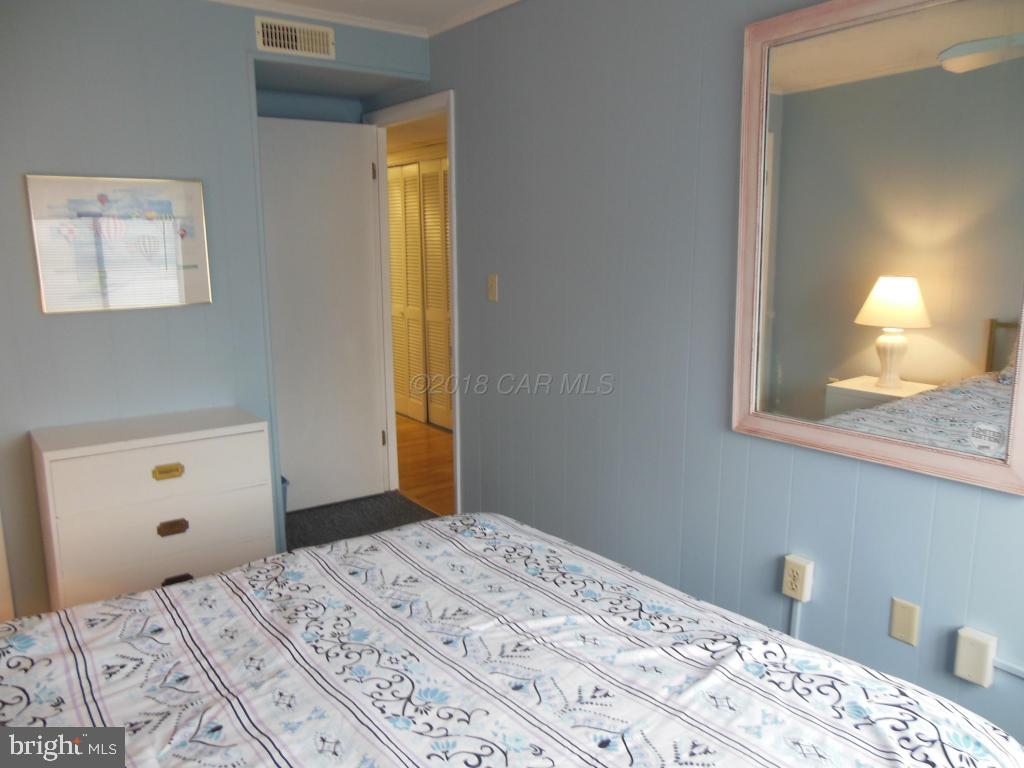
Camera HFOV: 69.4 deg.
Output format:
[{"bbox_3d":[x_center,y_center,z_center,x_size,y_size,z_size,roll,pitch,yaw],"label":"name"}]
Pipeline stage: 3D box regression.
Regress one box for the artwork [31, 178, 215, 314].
[{"bbox_3d":[-1.475,-0.535,2.828,0.590,0.489,0.024,-8,13,-36],"label":"artwork"}]

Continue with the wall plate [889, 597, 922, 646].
[{"bbox_3d":[1.035,0.630,1.957,0.008,0.115,0.071,-8,13,-36],"label":"wall plate"}]

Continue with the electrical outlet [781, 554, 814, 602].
[{"bbox_3d":[0.843,0.575,2.183,0.038,0.117,0.073,-8,13,-36],"label":"electrical outlet"}]

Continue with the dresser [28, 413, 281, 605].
[{"bbox_3d":[-1.360,0.534,2.878,0.748,0.765,0.389,-8,13,-36],"label":"dresser"}]

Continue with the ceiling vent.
[{"bbox_3d":[-0.900,-1.448,3.101,0.337,0.128,0.016,-8,13,-36],"label":"ceiling vent"}]

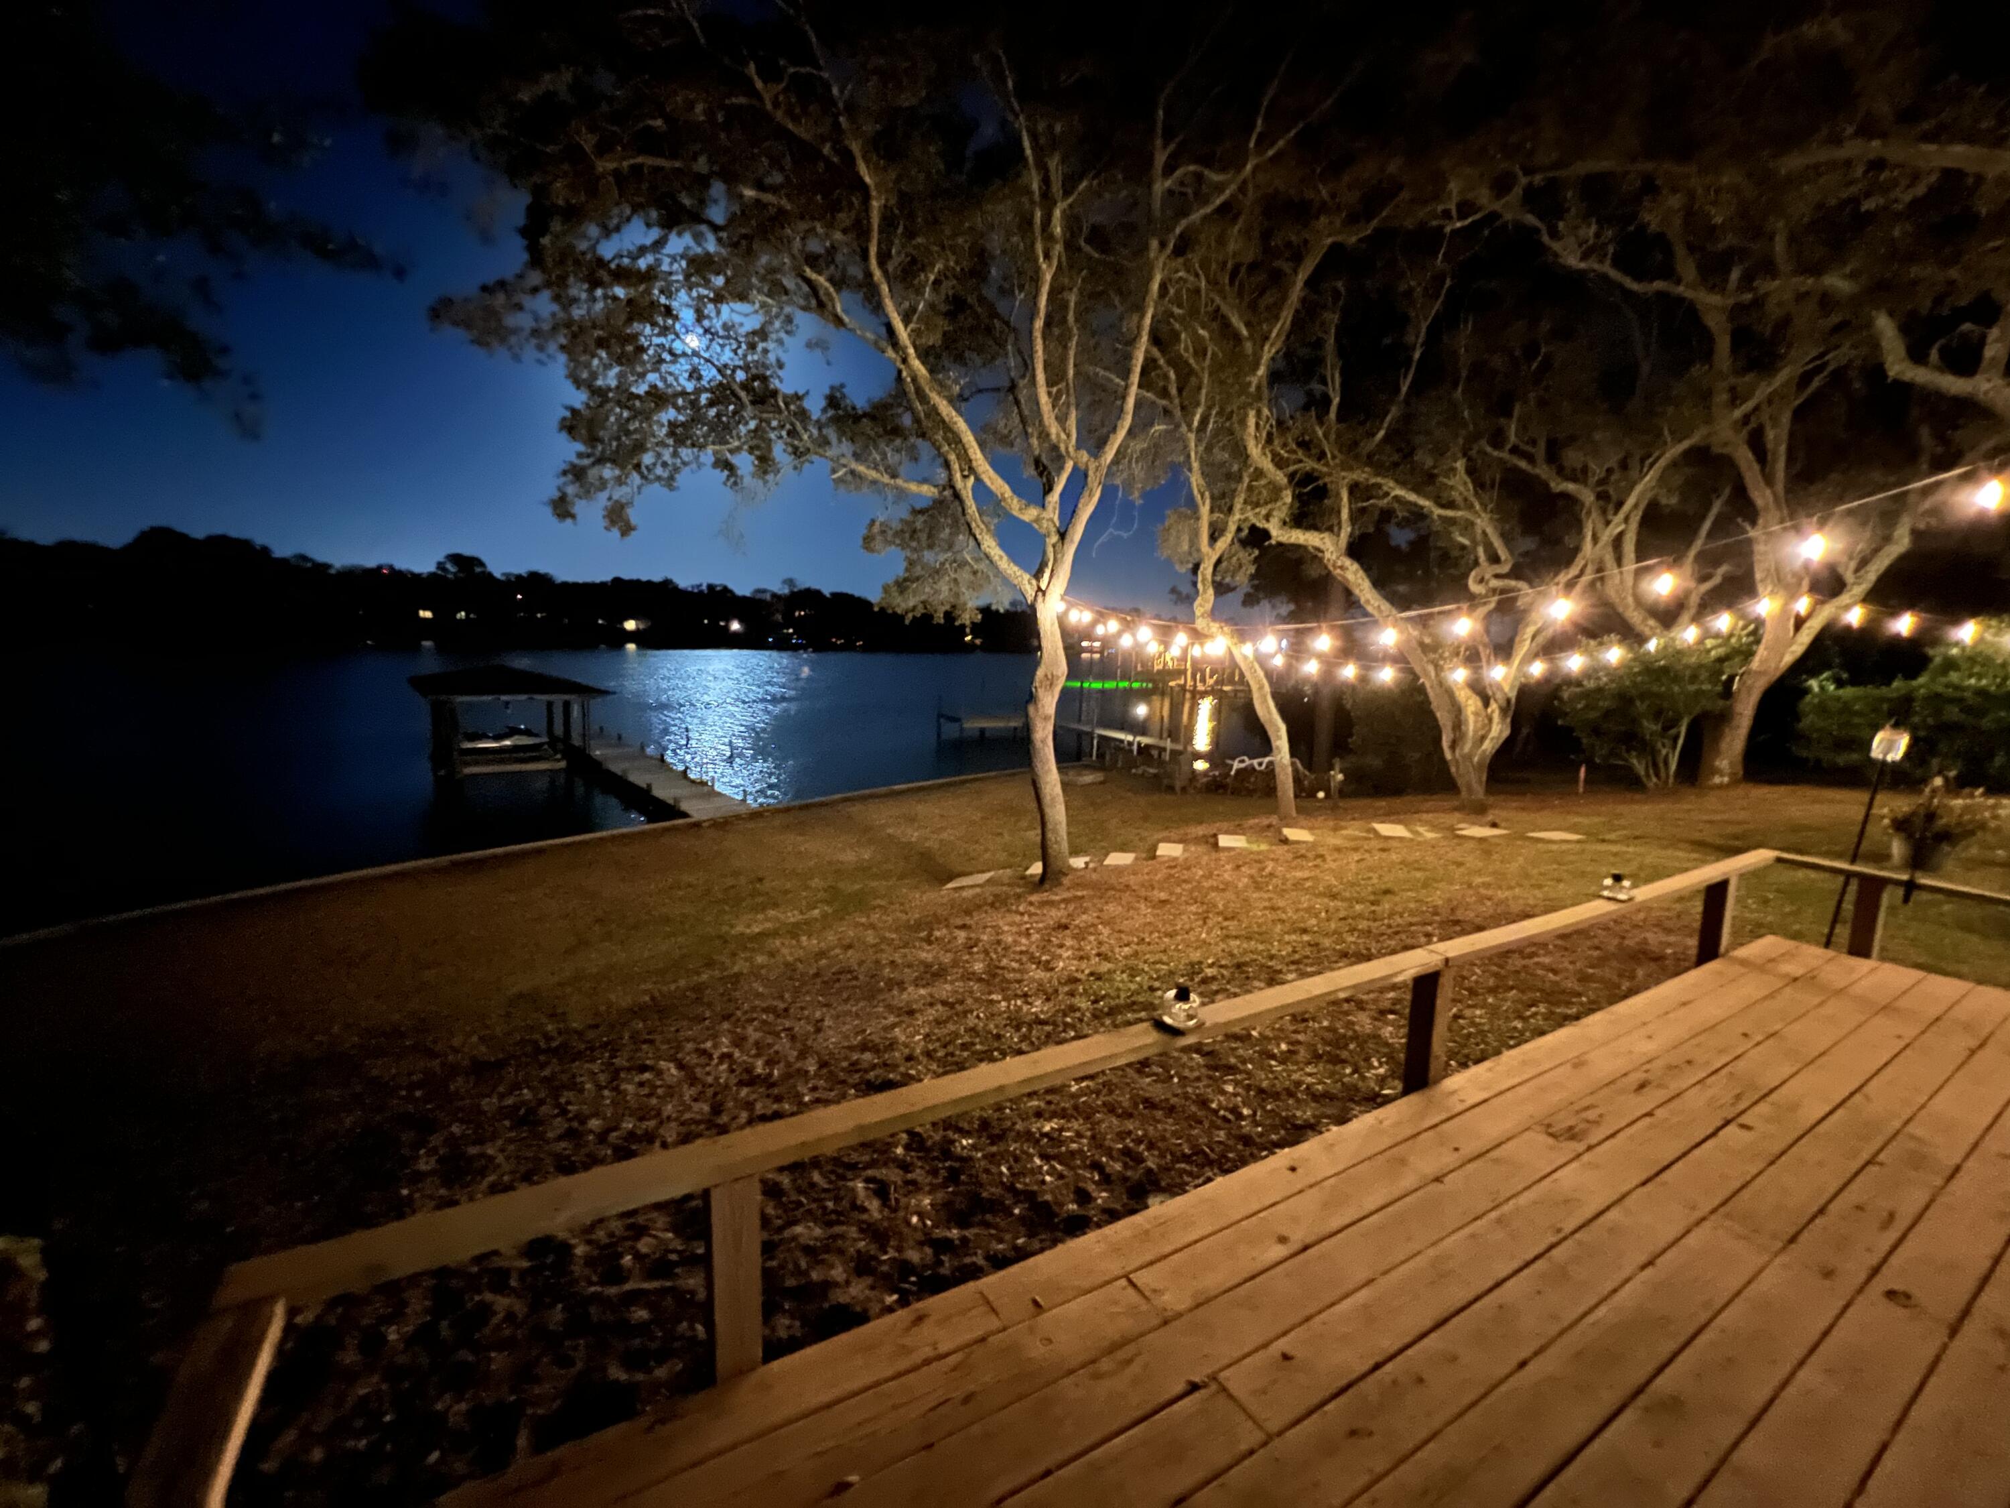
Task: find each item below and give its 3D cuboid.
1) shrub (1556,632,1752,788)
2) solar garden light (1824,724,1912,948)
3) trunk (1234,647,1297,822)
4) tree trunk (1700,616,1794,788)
[{"bbox_3d":[10.279,-0.684,11.950,2.400,2.450,2.200,8,11,40],"label":"shrub"},{"bbox_3d":[4.822,0.599,4.295,0.150,1.570,0.150,-6,15,-41],"label":"solar garden light"},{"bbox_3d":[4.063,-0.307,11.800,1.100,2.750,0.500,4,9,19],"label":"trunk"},{"bbox_3d":[11.550,-0.794,11.750,0.850,2.650,0.600,9,12,44],"label":"tree trunk"}]

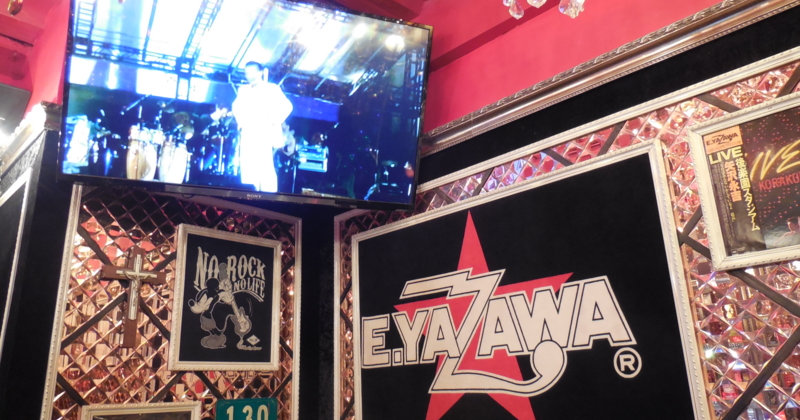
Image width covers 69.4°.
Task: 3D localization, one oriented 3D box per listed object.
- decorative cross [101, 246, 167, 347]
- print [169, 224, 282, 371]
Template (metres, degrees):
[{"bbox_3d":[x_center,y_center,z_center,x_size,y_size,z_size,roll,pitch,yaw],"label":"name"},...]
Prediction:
[{"bbox_3d":[-0.883,0.284,1.912,0.030,0.334,0.212,-19,-24,42],"label":"decorative cross"},{"bbox_3d":[-0.631,0.336,2.163,0.030,0.509,0.435,-19,-24,42],"label":"print"}]

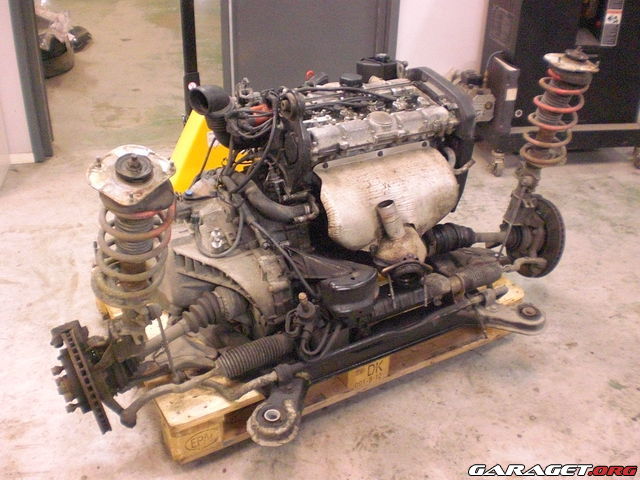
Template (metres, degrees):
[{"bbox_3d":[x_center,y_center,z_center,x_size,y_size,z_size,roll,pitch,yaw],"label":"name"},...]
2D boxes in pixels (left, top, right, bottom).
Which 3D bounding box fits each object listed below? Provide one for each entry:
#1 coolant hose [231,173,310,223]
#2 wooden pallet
[{"bbox_3d":[-0.134,-0.117,1.840,0.230,0.090,0.090,11,30,17],"label":"coolant hose"},{"bbox_3d":[-0.058,0.210,2.243,1.200,0.144,0.800,-15,33,-27],"label":"wooden pallet"}]

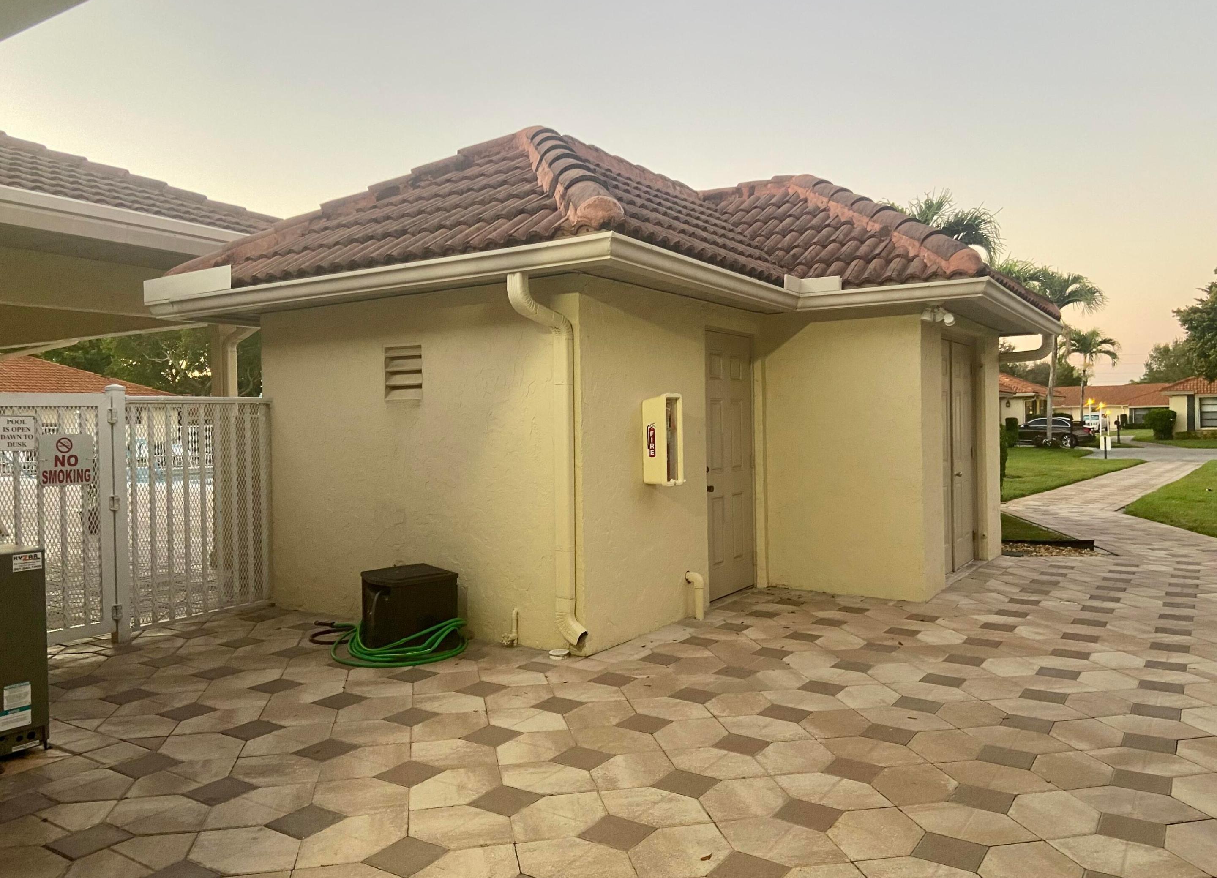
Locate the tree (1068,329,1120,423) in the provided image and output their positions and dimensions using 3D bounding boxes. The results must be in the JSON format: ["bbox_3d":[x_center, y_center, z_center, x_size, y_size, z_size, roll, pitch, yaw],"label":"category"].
[{"bbox_3d":[31.797,-3.620,60.000,3.200,7.400,3.200,-1,1,27],"label":"tree"}]

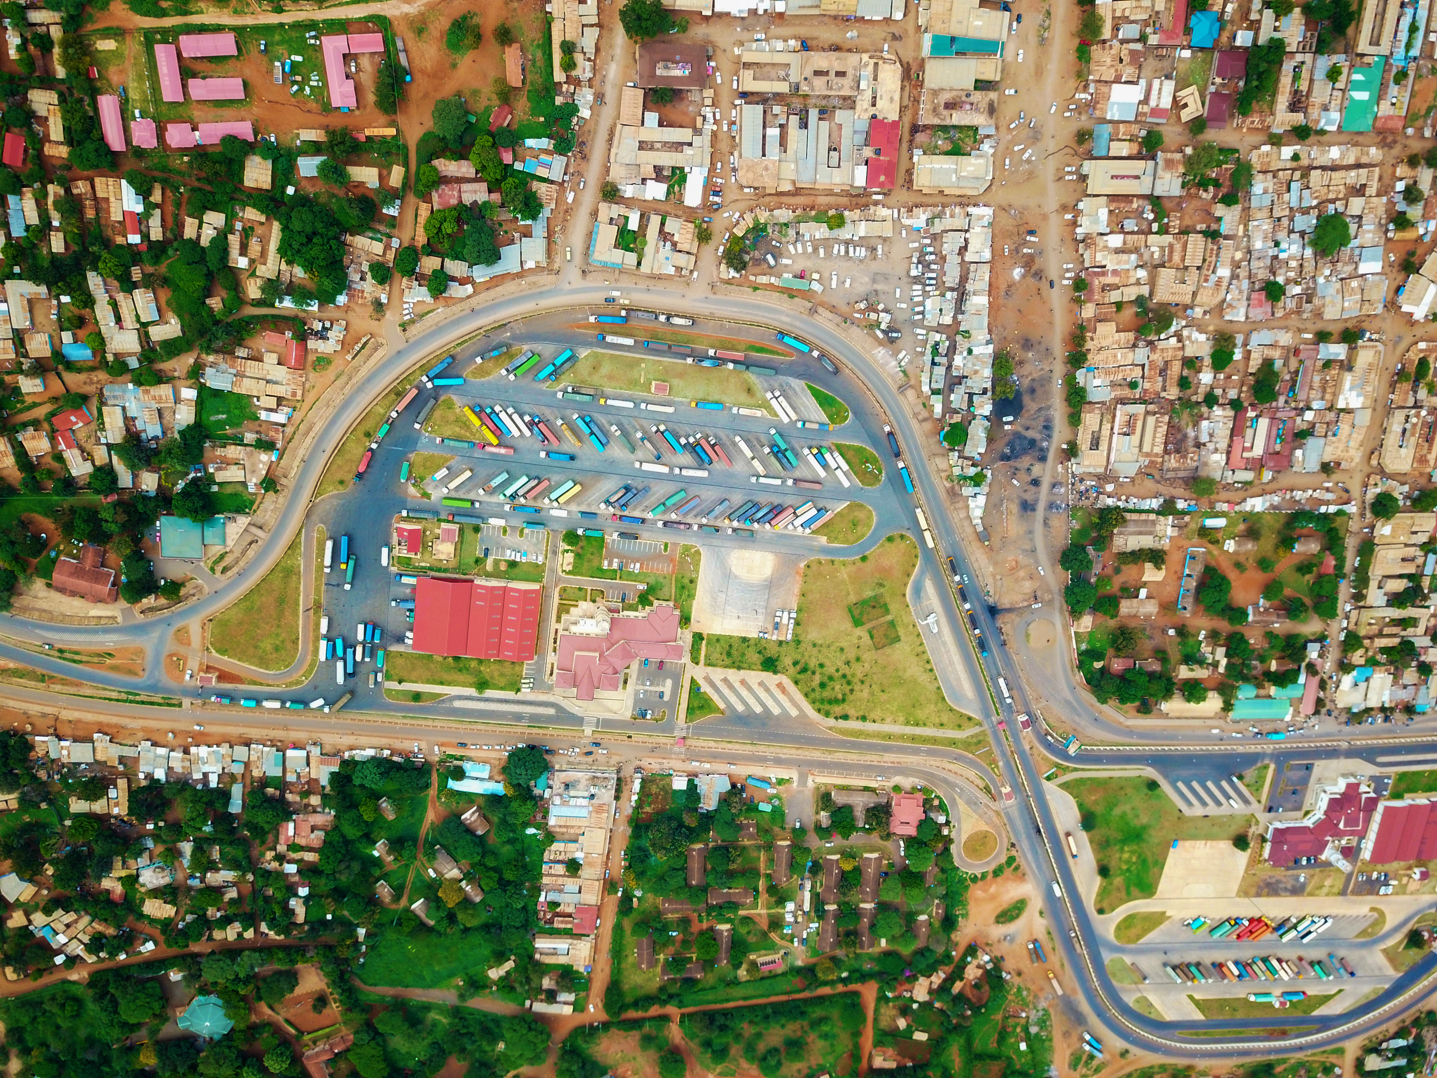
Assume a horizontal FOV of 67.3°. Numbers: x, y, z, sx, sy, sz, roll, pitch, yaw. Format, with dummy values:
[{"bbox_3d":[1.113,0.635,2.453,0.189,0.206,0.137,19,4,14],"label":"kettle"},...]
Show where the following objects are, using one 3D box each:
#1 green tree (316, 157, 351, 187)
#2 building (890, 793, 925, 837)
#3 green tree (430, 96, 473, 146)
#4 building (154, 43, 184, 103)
[{"bbox_3d":[-159.290,-152.060,447.040,12.500,9.000,12.500,-2,109,-6],"label":"green tree"},{"bbox_3d":[103.000,149.660,586.160,19.480,6.000,28.960,-3,109,-6],"label":"building"},{"bbox_3d":[-110.026,-172.207,445.567,15.652,12.500,18.850,0,107,-6],"label":"green tree"},{"bbox_3d":[-219.760,-186.491,432.920,7.736,4.600,20.915,-3,108,-5],"label":"building"}]

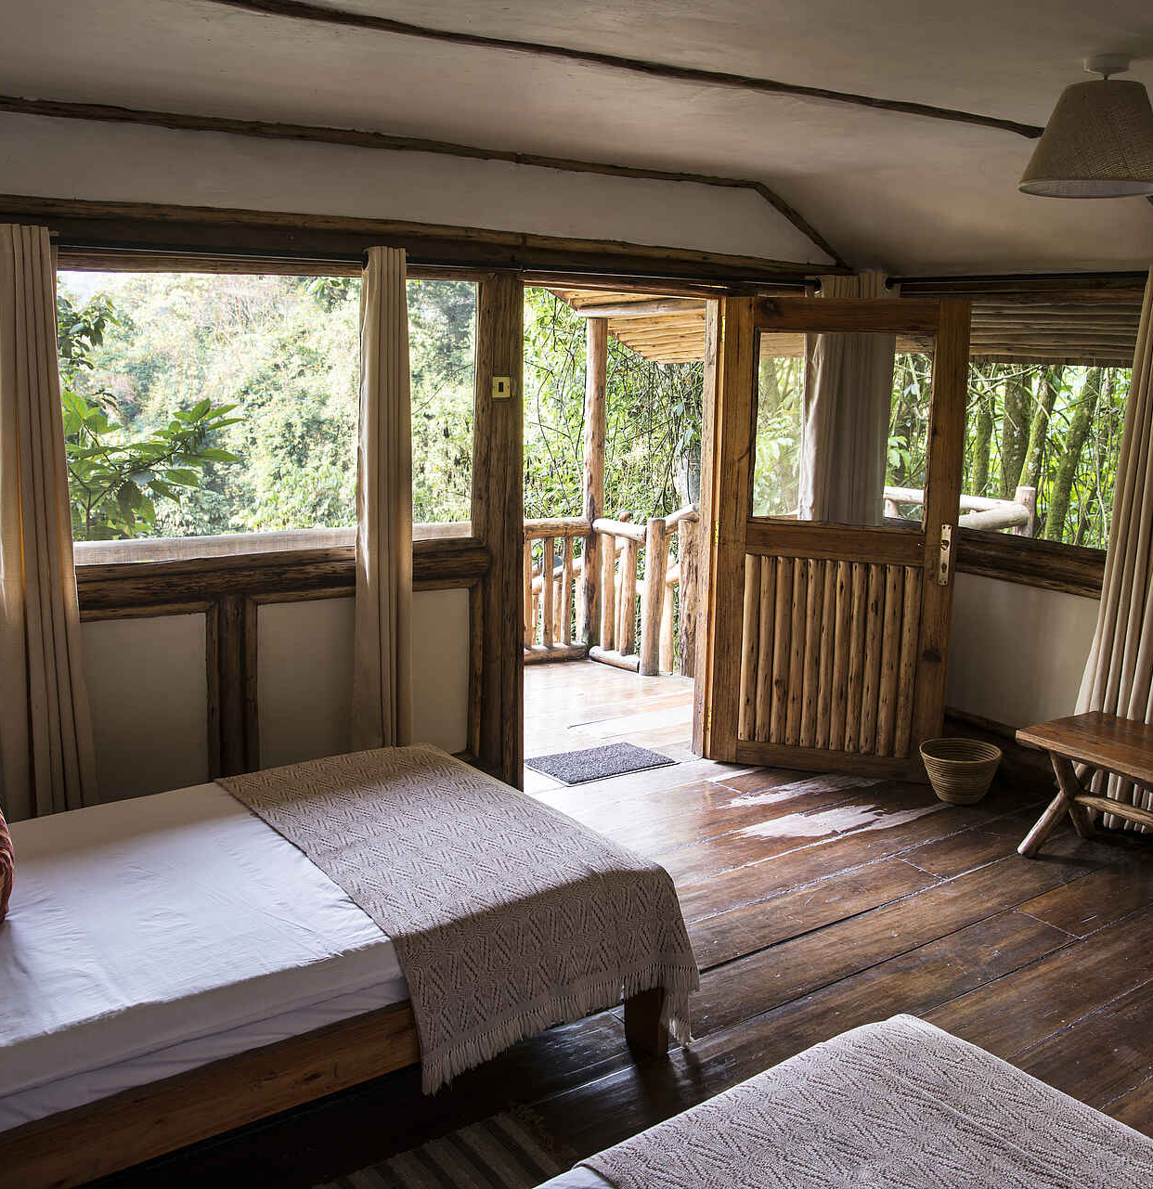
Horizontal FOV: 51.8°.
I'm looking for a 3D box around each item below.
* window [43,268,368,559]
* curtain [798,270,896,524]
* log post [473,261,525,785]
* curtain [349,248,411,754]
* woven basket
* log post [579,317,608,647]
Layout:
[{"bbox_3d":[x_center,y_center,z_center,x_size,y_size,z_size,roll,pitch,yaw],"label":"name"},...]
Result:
[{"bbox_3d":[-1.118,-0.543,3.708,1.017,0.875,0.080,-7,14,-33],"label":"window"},{"bbox_3d":[1.128,-0.325,5.111,0.320,2.030,0.180,4,12,10],"label":"curtain"},{"bbox_3d":[-0.288,-0.138,4.375,0.180,2.004,0.180,-7,14,-33],"label":"log post"},{"bbox_3d":[-0.657,-0.139,4.044,0.200,2.005,0.120,-7,14,-33],"label":"curtain"},{"bbox_3d":[1.575,0.725,4.832,0.320,0.220,0.320,1,12,0],"label":"woven basket"},{"bbox_3d":[0.084,-0.579,6.714,0.120,1.917,0.120,1,12,0],"label":"log post"}]

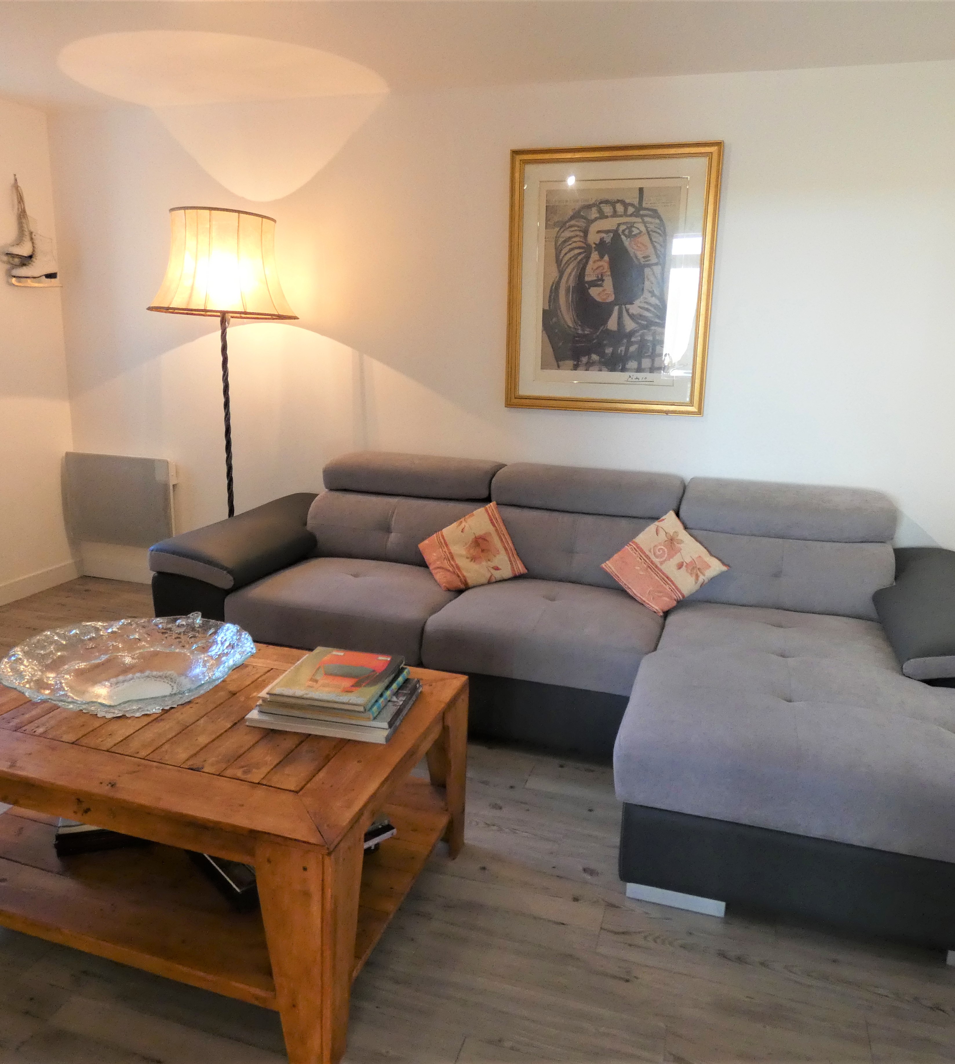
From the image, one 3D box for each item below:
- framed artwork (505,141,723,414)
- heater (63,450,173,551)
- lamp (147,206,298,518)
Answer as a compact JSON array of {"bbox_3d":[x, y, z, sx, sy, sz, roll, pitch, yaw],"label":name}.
[{"bbox_3d":[0.514,-0.982,3.242,0.804,1.002,0.034,5,14,17],"label":"framed artwork"},{"bbox_3d":[-1.784,-0.153,4.136,0.622,0.465,0.111,5,14,17],"label":"heater"},{"bbox_3d":[-1.066,-0.436,3.520,0.595,1.759,0.595,5,14,17],"label":"lamp"}]

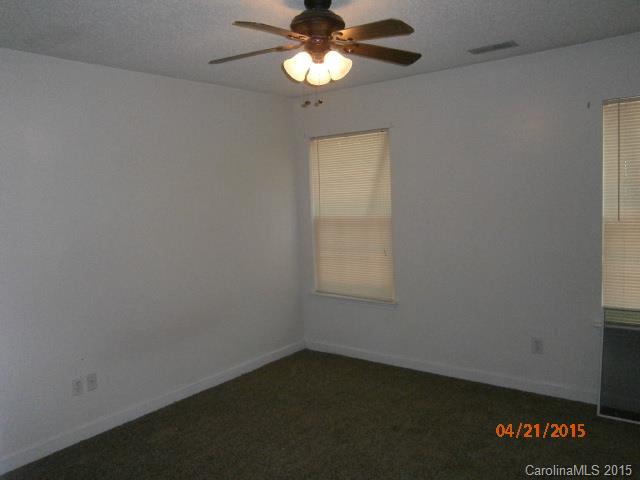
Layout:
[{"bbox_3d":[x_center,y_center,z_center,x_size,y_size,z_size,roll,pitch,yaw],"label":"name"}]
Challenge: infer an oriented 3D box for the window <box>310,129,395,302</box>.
[{"bbox_3d":[0.279,-0.203,4.400,0.883,1.505,0.100,2,7,36],"label":"window"}]

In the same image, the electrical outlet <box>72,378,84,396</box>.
[{"bbox_3d":[-1.571,0.959,3.128,0.012,0.113,0.073,2,7,40],"label":"electrical outlet"}]

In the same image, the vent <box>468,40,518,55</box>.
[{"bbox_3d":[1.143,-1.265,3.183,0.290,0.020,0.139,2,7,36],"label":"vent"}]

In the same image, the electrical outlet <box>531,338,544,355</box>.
[{"bbox_3d":[1.597,0.784,3.532,0.073,0.113,0.012,2,7,36],"label":"electrical outlet"}]

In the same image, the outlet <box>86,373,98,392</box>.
[{"bbox_3d":[-1.512,0.949,3.199,0.012,0.113,0.073,2,7,40],"label":"outlet"}]

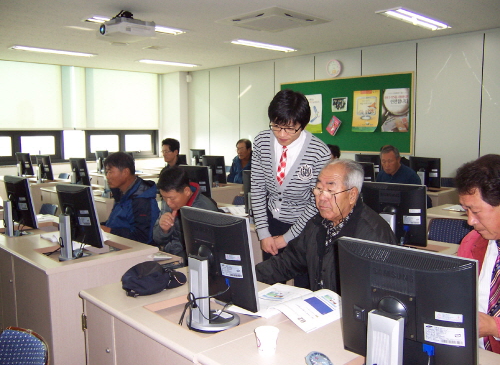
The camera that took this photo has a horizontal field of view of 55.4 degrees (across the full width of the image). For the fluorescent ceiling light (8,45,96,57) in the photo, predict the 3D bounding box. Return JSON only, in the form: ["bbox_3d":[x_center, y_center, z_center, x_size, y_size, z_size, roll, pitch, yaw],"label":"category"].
[{"bbox_3d":[-3.020,-2.030,7.410,1.260,0.080,0.310,-6,8,-43],"label":"fluorescent ceiling light"}]

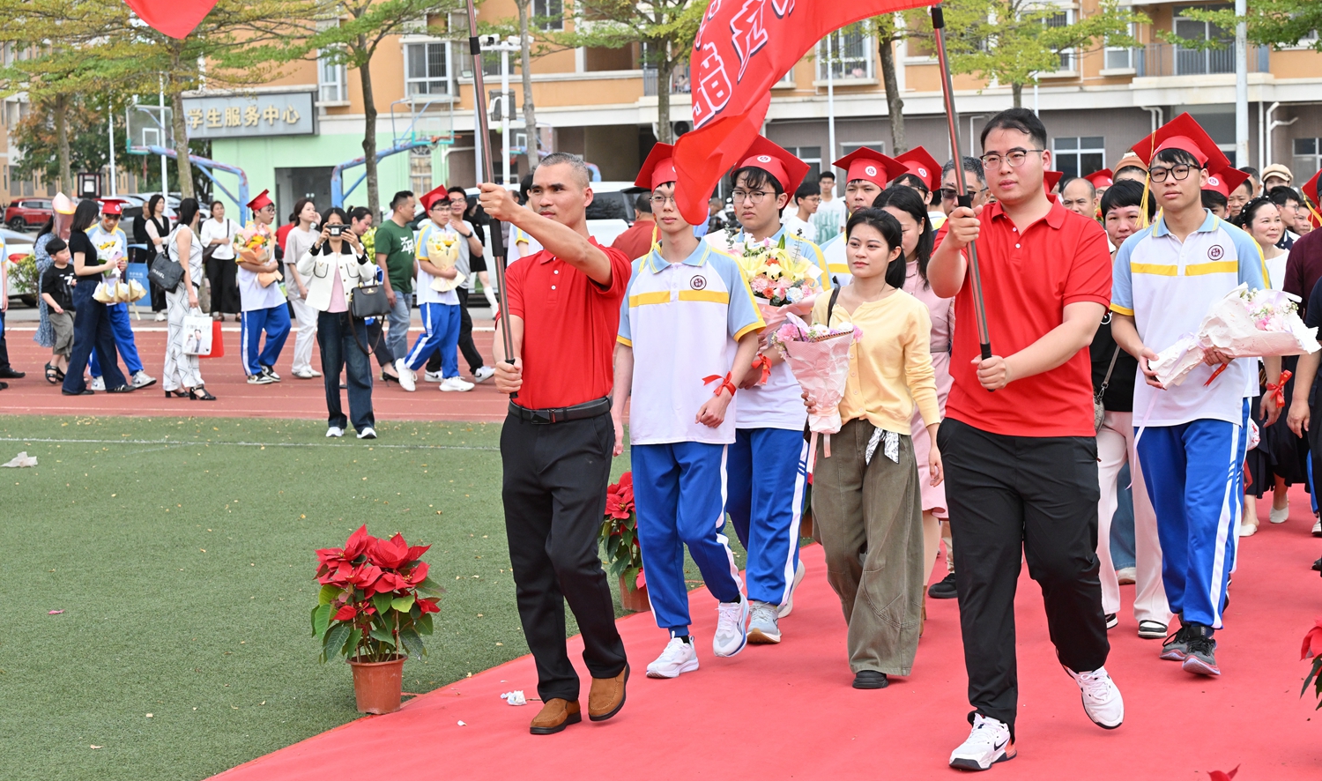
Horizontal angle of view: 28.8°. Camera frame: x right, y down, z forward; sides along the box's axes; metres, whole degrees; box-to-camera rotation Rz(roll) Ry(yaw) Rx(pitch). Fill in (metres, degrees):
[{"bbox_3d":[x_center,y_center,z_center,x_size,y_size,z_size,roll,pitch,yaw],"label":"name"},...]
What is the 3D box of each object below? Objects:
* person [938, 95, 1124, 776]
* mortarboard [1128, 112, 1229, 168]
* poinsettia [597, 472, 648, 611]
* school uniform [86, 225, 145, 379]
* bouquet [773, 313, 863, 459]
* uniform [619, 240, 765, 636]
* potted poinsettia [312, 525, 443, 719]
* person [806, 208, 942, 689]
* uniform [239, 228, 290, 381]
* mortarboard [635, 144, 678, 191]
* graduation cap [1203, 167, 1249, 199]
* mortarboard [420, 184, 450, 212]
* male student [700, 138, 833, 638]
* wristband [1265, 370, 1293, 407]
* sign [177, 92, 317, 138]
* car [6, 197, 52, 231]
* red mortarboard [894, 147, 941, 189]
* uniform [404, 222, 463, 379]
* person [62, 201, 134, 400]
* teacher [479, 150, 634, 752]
[{"bbox_3d":[1.008,0.103,7.141,0.580,1.765,0.750,0,4,20],"label":"person"},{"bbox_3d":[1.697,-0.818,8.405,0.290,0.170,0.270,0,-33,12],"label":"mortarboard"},{"bbox_3d":[-0.066,0.580,9.952,0.400,0.555,0.400,1,5,24],"label":"poinsettia"},{"bbox_3d":[-4.885,-0.787,23.047,0.540,1.390,0.460,-5,5,-38],"label":"school uniform"},{"bbox_3d":[0.497,-0.020,8.169,0.290,0.450,0.240,0,12,24],"label":"bouquet"},{"bbox_3d":[0.086,0.162,8.749,0.530,1.348,0.420,0,4,16],"label":"uniform"},{"bbox_3d":[-0.897,0.724,8.080,0.400,0.560,0.390,-1,4,0],"label":"potted poinsettia"},{"bbox_3d":[0.688,0.184,8.335,0.460,1.570,0.360,1,5,25],"label":"person"},{"bbox_3d":[-3.627,-0.823,23.538,0.420,1.370,0.500,2,6,42],"label":"uniform"},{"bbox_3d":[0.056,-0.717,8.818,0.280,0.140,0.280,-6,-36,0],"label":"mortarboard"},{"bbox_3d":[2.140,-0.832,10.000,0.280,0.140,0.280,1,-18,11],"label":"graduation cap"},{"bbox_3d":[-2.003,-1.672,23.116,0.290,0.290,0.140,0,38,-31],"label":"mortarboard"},{"bbox_3d":[0.375,-0.013,9.341,0.500,1.780,0.450,0,5,18],"label":"male student"},{"bbox_3d":[2.317,-0.008,9.650,0.105,0.135,0.075,0,5,18],"label":"wristband"},{"bbox_3d":[-14.447,-9.623,90.000,5.800,1.520,0.300,1,5,26],"label":"sign"},{"bbox_3d":[-32.853,-9.506,138.700,4.500,1.680,1.860,-1,4,6],"label":"car"},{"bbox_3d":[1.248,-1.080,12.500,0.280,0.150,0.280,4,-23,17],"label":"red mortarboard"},{"bbox_3d":[-2.053,-0.811,23.047,0.520,1.394,0.500,2,5,40],"label":"uniform"},{"bbox_3d":[-4.769,-0.783,21.691,0.600,1.630,0.460,-2,4,-10],"label":"person"},{"bbox_3d":[-0.330,0.158,7.559,0.490,1.740,0.600,1,5,24],"label":"teacher"}]

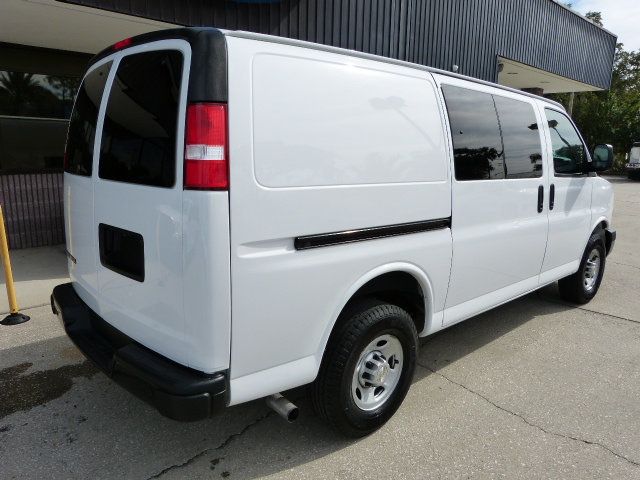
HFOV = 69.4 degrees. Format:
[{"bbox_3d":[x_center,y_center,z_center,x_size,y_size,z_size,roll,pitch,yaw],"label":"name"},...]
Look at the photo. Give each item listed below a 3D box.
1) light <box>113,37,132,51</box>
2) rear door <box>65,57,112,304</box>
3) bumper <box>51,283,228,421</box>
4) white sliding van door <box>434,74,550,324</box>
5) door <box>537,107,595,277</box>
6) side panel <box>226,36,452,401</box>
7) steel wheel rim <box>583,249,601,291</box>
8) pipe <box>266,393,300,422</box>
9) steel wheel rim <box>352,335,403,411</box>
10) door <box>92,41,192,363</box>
[{"bbox_3d":[-0.983,-0.981,2.316,0.055,0.045,0.270,-9,15,-42],"label":"light"},{"bbox_3d":[-1.364,-0.322,2.659,0.220,1.350,0.820,-9,15,-42],"label":"rear door"},{"bbox_3d":[-1.119,0.498,2.485,0.270,0.235,1.970,-9,15,-42],"label":"bumper"},{"bbox_3d":[1.243,-0.269,3.262,1.450,1.540,0.190,-9,15,-42],"label":"white sliding van door"},{"bbox_3d":[2.130,-0.391,4.068,1.020,1.490,0.190,-9,15,-42],"label":"door"},{"bbox_3d":[0.172,-0.111,2.285,1.515,1.520,0.180,-9,15,-42],"label":"side panel"},{"bbox_3d":[2.815,0.310,4.895,0.440,0.440,0.165,-9,15,-42],"label":"steel wheel rim"},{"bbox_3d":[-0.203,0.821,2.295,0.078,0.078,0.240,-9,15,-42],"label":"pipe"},{"bbox_3d":[0.288,0.727,2.614,0.440,0.440,0.165,-9,15,-42],"label":"steel wheel rim"},{"bbox_3d":[-0.809,-0.198,2.067,0.220,1.350,0.820,-9,15,-42],"label":"door"}]

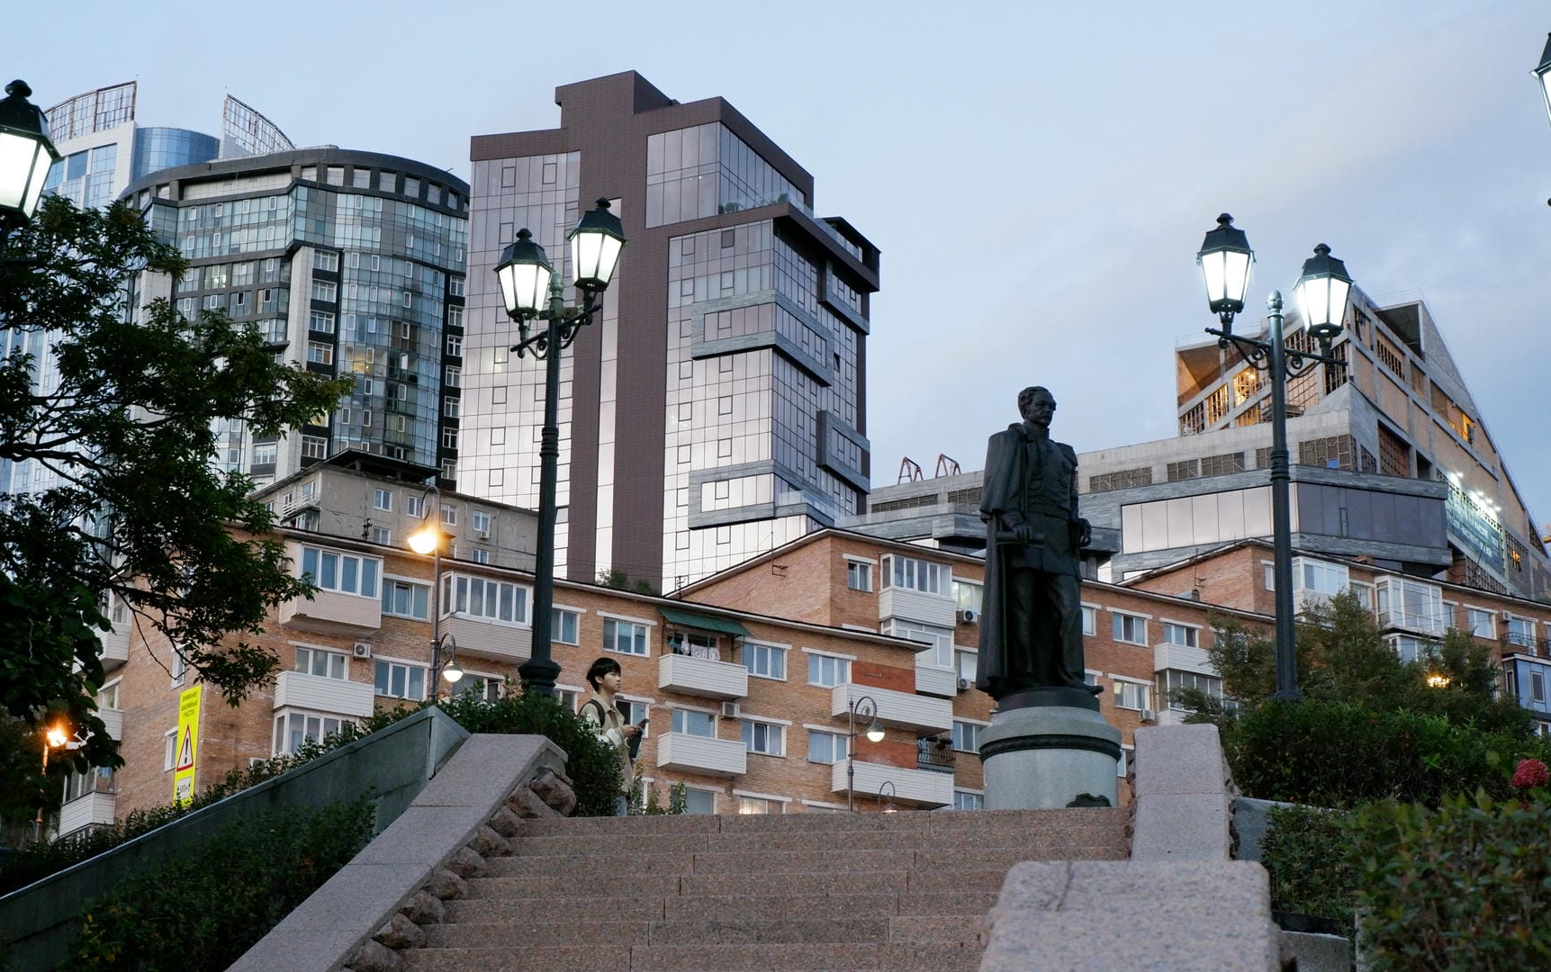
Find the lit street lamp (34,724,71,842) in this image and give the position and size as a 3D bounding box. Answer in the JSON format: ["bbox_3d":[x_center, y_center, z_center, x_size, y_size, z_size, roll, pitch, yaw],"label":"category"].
[{"bbox_3d":[-23.114,11.386,82.152,0.950,8.000,0.500,10,-19,-29],"label":"lit street lamp"}]

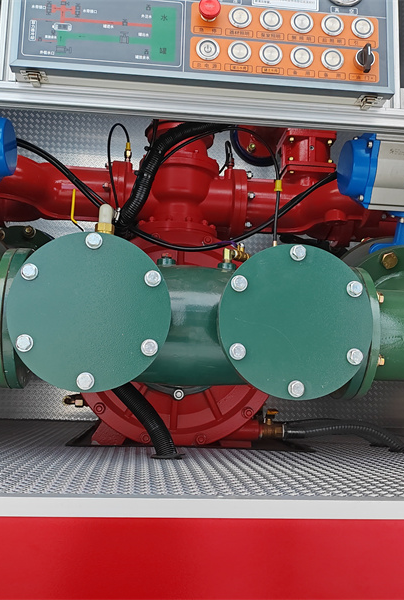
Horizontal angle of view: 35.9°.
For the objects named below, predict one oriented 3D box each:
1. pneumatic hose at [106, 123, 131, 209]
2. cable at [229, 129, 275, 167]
[{"bbox_3d":[-0.191,-0.303,1.411,0.050,0.228,0.116,3,-9,-7],"label":"pneumatic hose"},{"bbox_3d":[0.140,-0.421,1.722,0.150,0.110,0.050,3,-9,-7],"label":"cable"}]

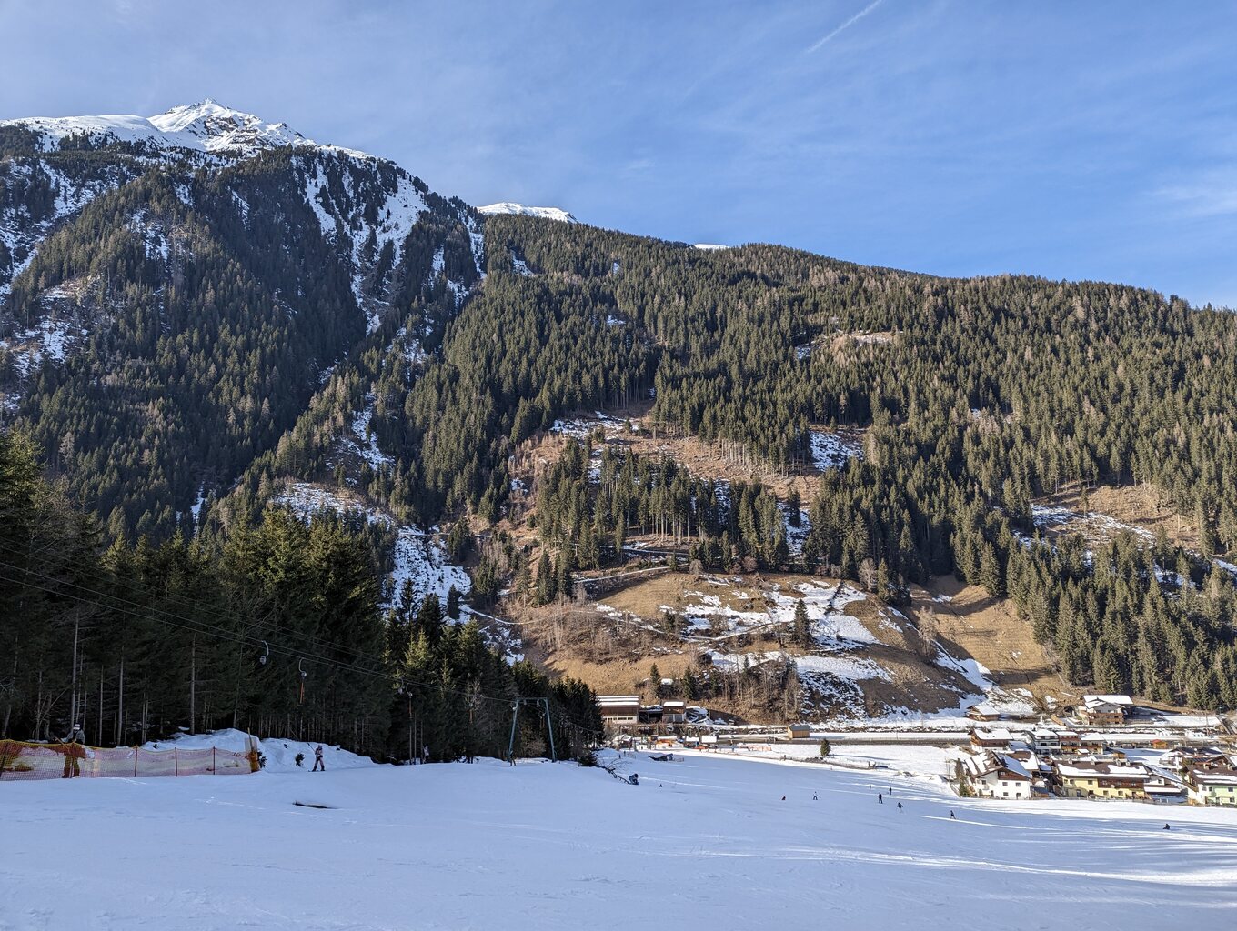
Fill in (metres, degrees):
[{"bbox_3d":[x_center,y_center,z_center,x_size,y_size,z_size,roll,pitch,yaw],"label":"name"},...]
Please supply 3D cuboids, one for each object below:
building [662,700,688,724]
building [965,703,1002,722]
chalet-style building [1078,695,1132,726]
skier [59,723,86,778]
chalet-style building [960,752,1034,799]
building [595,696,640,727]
[{"bbox_3d":[25.343,110.445,385.000,11.000,9.000,10.500,0,-9,3],"label":"building"},{"bbox_3d":[166.954,112.895,392.000,10.000,6.000,11.000,4,-10,-26],"label":"building"},{"bbox_3d":[227.415,114.584,401.000,19.000,11.000,20.000,-3,-9,17],"label":"chalet-style building"},{"bbox_3d":[-18.421,9.624,29.000,0.720,1.780,0.500,2,-9,-14],"label":"skier"},{"bbox_3d":[106.133,86.669,240.000,14.500,8.800,18.000,-2,-9,14],"label":"chalet-style building"},{"bbox_3d":[-1.091,110.870,388.000,21.000,10.500,15.000,0,-9,0],"label":"building"}]

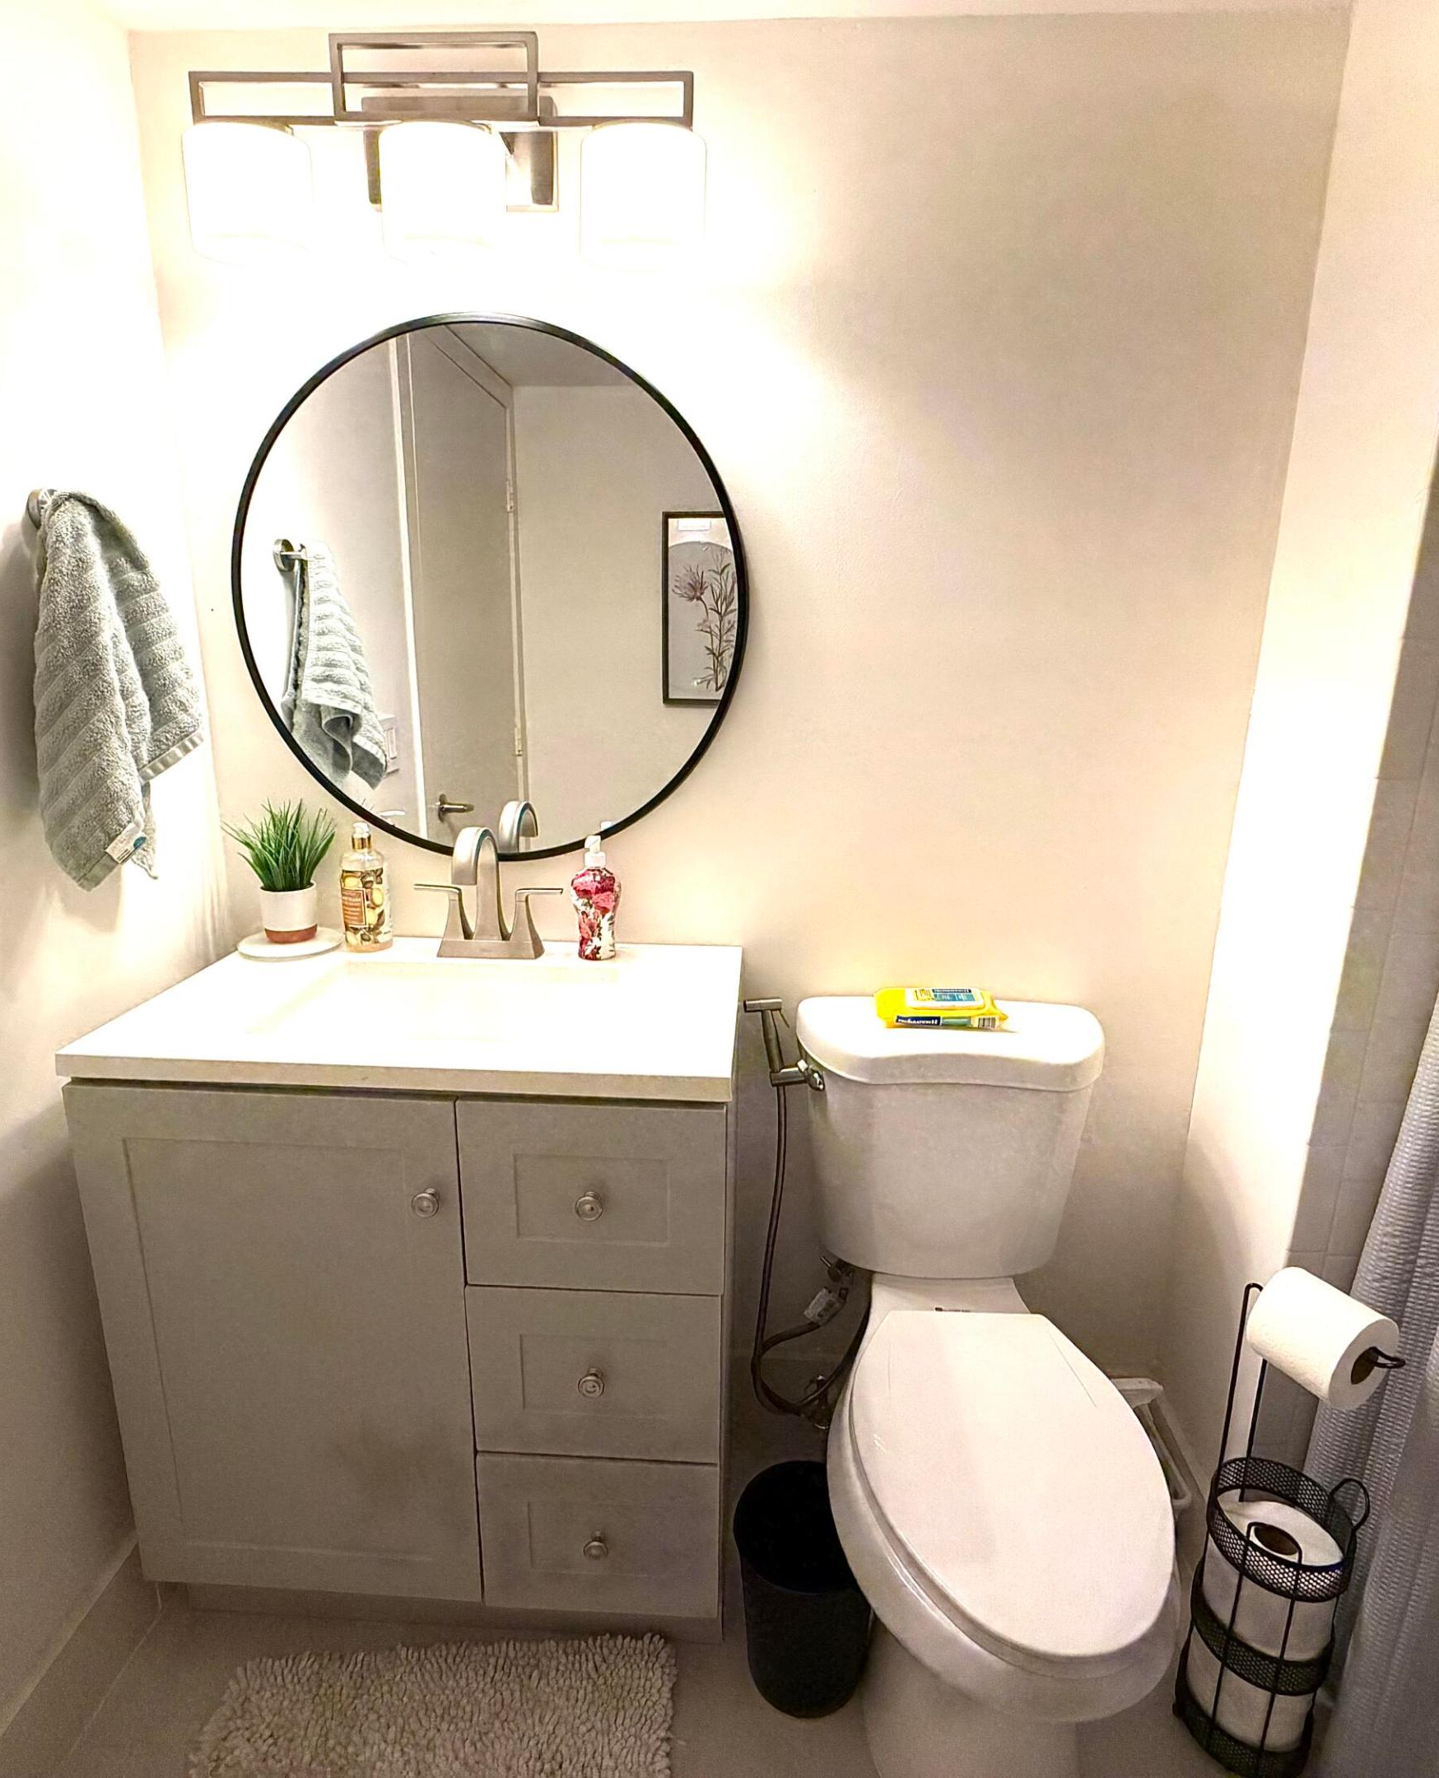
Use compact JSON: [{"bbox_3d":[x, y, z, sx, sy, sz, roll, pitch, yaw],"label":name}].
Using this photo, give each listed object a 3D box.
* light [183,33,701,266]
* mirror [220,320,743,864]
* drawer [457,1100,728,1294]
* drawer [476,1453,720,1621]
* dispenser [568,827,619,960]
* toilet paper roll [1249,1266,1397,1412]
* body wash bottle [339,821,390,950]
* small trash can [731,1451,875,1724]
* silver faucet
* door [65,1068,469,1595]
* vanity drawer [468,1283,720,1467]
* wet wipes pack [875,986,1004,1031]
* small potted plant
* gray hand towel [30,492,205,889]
[{"bbox_3d":[-0.346,-0.921,1.201,0.650,0.235,0.175,2,14,3],"label":"light"},{"bbox_3d":[-0.337,-0.416,1.406,0.765,0.765,0.026,2,14,3],"label":"mirror"},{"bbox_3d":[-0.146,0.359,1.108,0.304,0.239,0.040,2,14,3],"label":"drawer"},{"bbox_3d":[-0.148,0.796,1.387,0.308,0.243,0.360,2,14,3],"label":"drawer"},{"bbox_3d":[-0.187,0.010,1.451,0.073,0.192,0.050,7,15,22],"label":"dispenser"},{"bbox_3d":[0.682,0.507,1.087,0.112,0.112,0.100,-6,16,-24],"label":"toilet paper roll"},{"bbox_3d":[-0.546,-0.006,1.482,0.075,0.198,0.068,3,14,8],"label":"body wash bottle"},{"bbox_3d":[0.116,0.935,1.275,0.197,0.233,0.197,1,14,0],"label":"small trash can"},{"bbox_3d":[-0.353,0.011,1.410,0.229,0.209,0.157,2,14,3],"label":"silver faucet"},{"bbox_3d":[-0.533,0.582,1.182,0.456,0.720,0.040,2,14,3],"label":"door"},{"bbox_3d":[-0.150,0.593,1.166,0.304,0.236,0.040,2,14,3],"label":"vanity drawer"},{"bbox_3d":[0.328,0.176,1.436,0.182,0.036,0.094,2,14,3],"label":"wet wipes pack"},{"bbox_3d":[-0.667,-0.023,1.464,0.170,0.223,0.142,2,14,3],"label":"small potted plant"},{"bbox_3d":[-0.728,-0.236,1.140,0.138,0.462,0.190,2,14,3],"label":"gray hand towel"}]

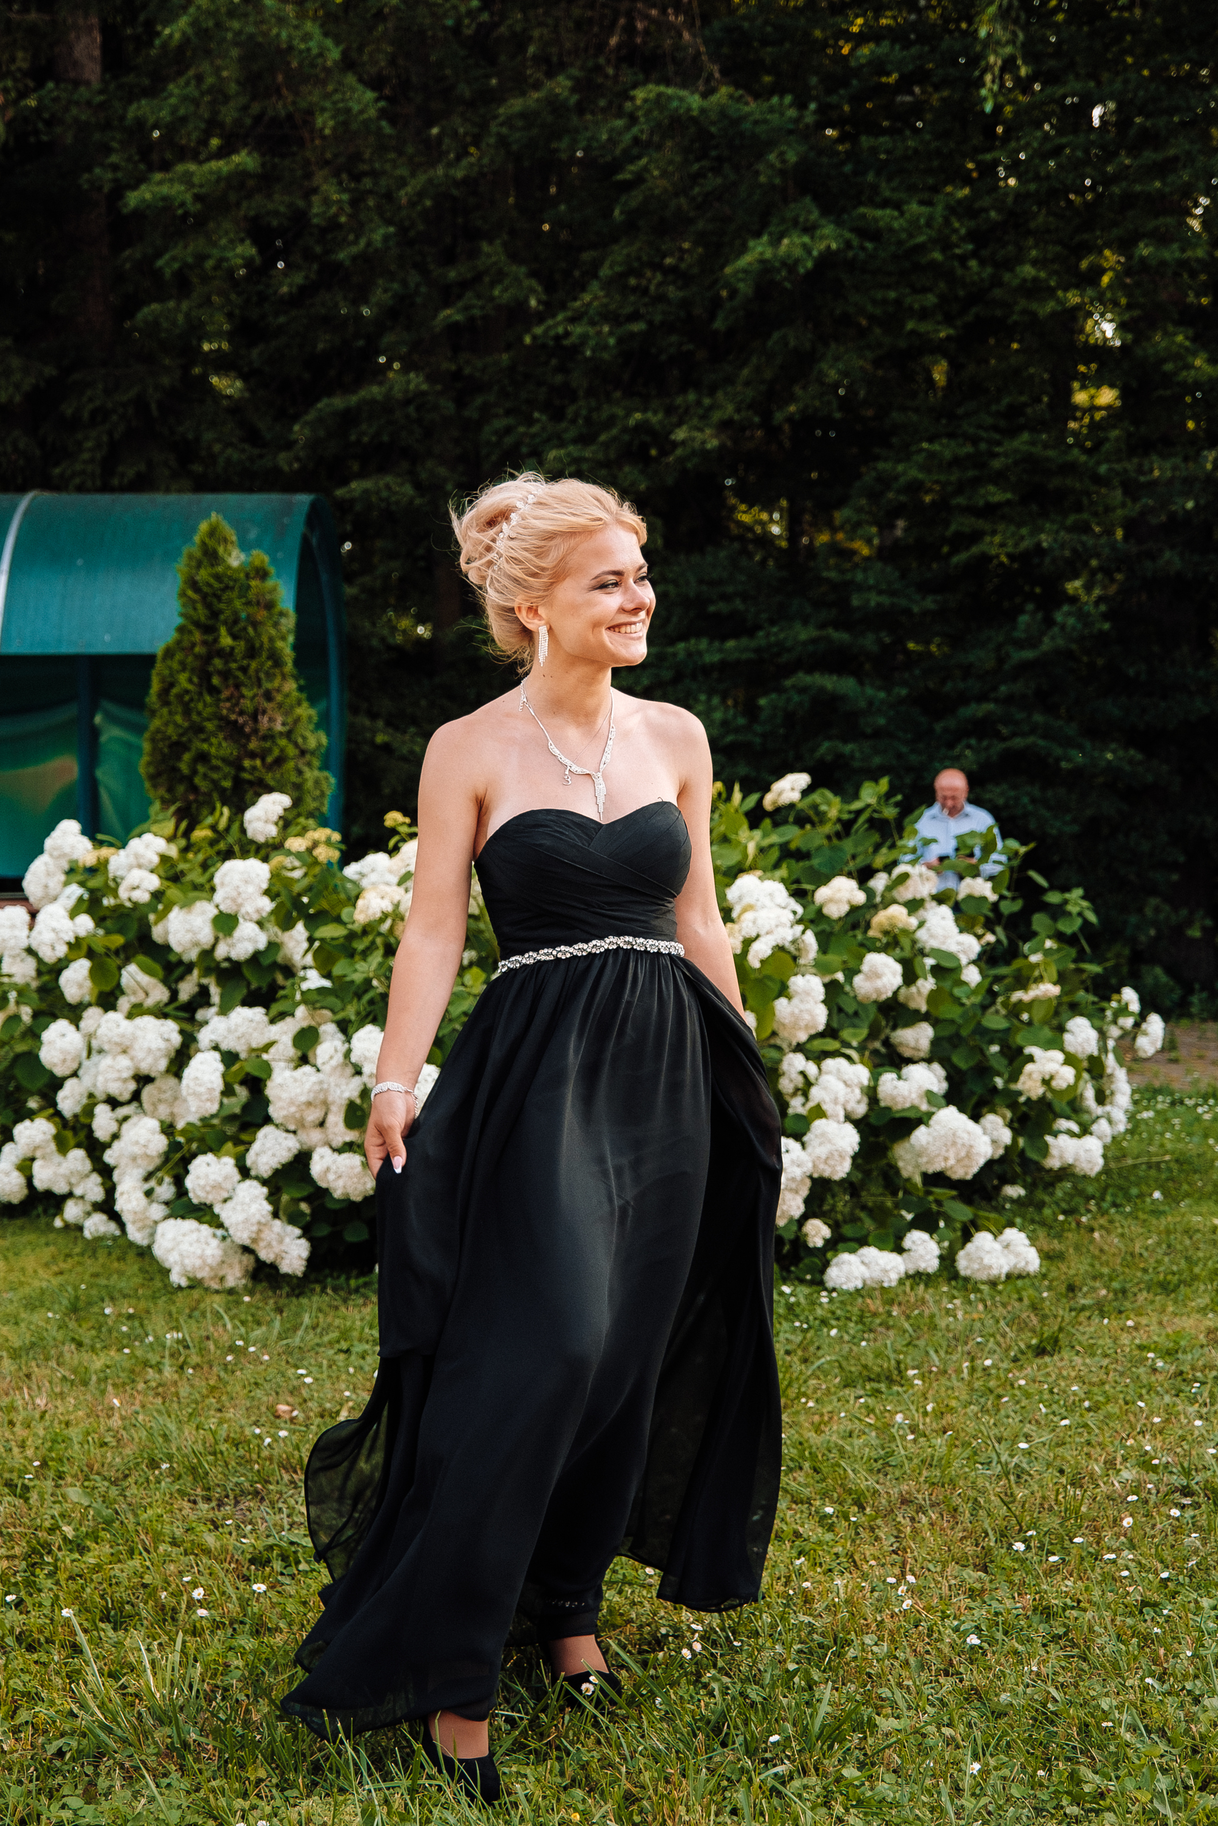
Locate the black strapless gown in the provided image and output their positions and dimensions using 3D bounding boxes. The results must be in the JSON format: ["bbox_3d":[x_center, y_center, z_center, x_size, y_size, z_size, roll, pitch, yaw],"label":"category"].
[{"bbox_3d":[-0.100,0.465,3.000,0.620,1.230,0.540,0,1,-26],"label":"black strapless gown"}]

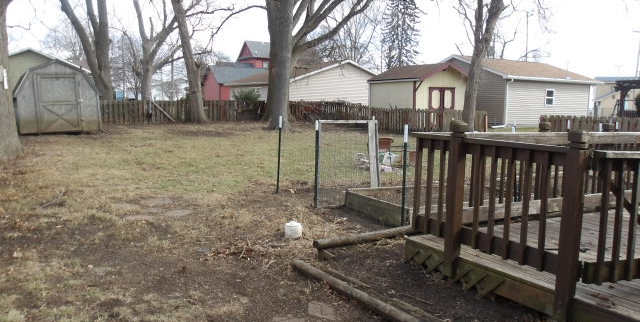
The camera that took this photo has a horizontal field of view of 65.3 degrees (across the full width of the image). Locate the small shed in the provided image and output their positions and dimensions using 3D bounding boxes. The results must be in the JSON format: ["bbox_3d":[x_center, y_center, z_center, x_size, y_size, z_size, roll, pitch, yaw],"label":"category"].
[{"bbox_3d":[-9.633,-2.411,18.277,2.650,2.530,2.900,-3,9,-30],"label":"small shed"}]

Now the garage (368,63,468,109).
[{"bbox_3d":[5.638,-3.660,28.601,3.600,3.341,5.820,-1,8,-21],"label":"garage"}]

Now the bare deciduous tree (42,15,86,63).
[{"bbox_3d":[-24.439,-9.607,48.562,4.620,8.650,4.620,1,7,0],"label":"bare deciduous tree"}]

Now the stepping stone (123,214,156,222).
[{"bbox_3d":[-2.157,0.693,5.968,0.350,0.050,0.300,1,7,0],"label":"stepping stone"}]

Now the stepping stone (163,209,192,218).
[{"bbox_3d":[-1.771,0.667,6.205,0.330,0.050,0.320,1,7,0],"label":"stepping stone"}]

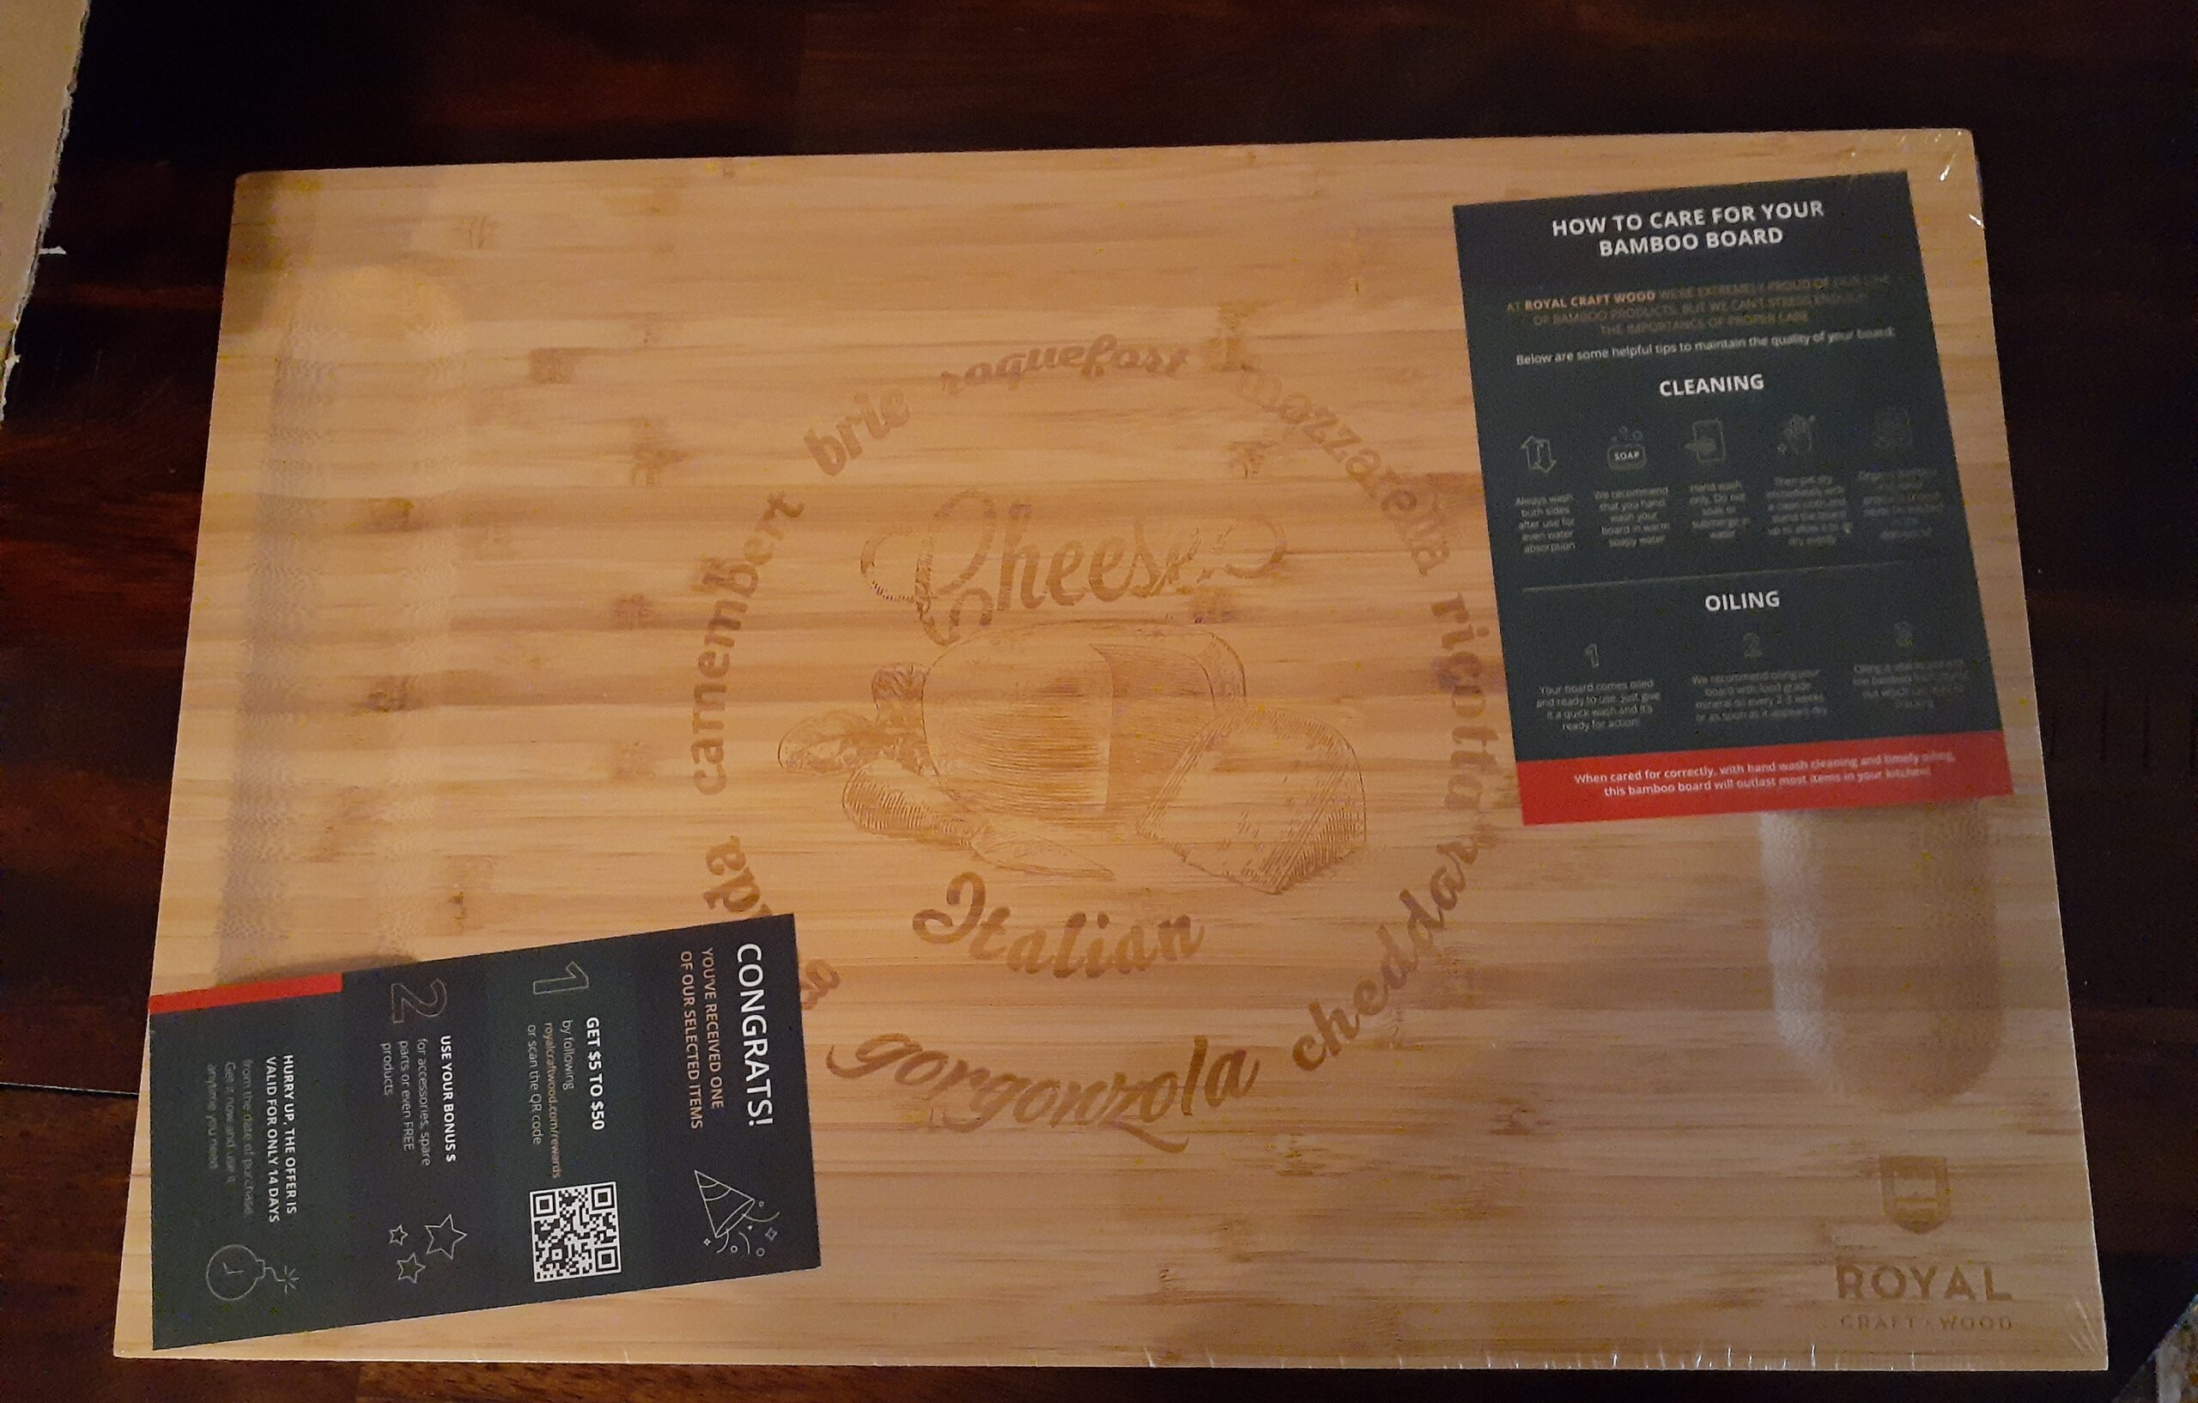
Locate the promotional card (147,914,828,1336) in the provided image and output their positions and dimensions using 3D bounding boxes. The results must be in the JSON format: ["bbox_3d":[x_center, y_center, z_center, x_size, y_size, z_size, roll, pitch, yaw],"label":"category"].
[{"bbox_3d":[-0.134,0.092,0.370,0.144,0.001,0.074,-7,79,1],"label":"promotional card"}]

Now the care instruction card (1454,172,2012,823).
[{"bbox_3d":[0.140,-0.048,0.385,0.105,0.001,0.146,-4,79,2],"label":"care instruction card"}]

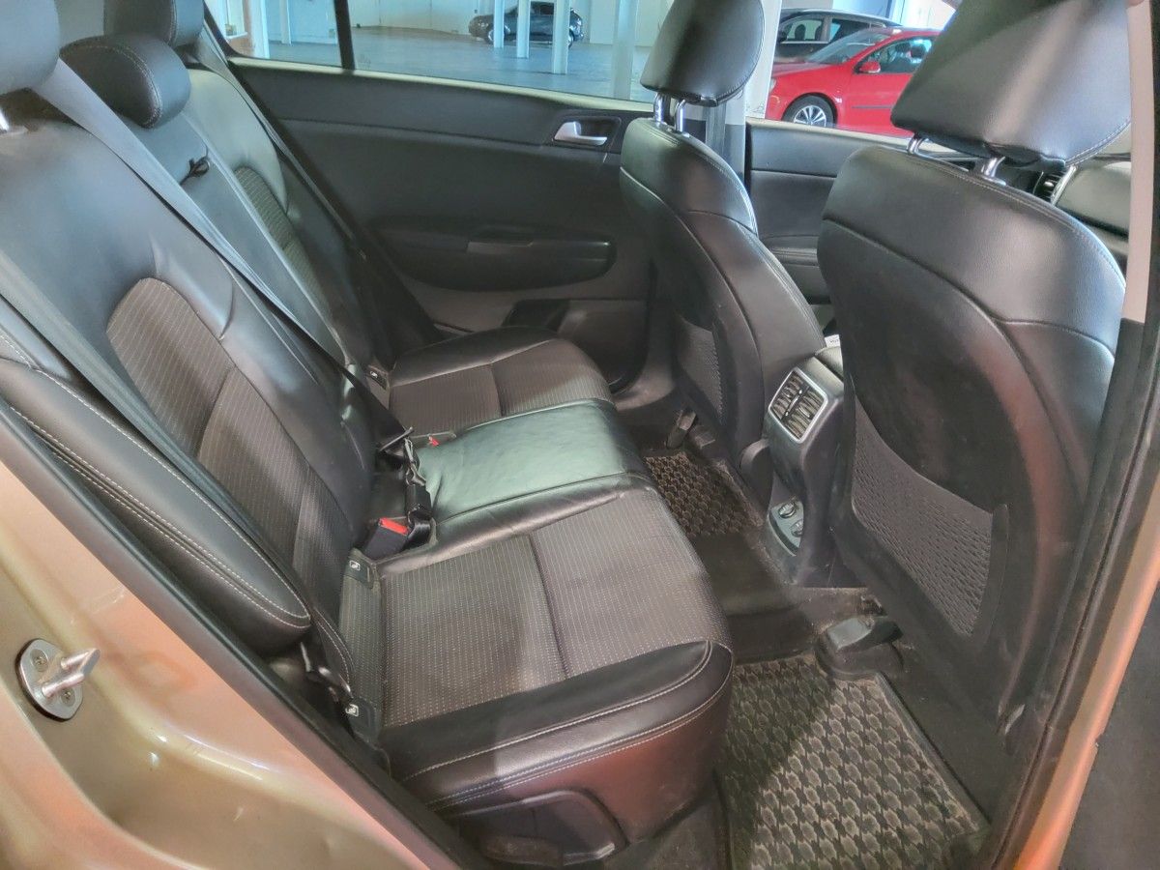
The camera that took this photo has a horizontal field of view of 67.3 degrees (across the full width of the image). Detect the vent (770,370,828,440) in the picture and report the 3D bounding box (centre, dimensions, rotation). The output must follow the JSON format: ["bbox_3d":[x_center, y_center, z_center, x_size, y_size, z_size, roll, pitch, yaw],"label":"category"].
[{"bbox_3d":[0.367,-0.048,1.438,0.030,0.083,0.133,21,19,-19],"label":"vent"}]

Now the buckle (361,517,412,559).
[{"bbox_3d":[-0.274,0.155,1.206,0.046,0.070,0.024,24,18,-16],"label":"buckle"}]

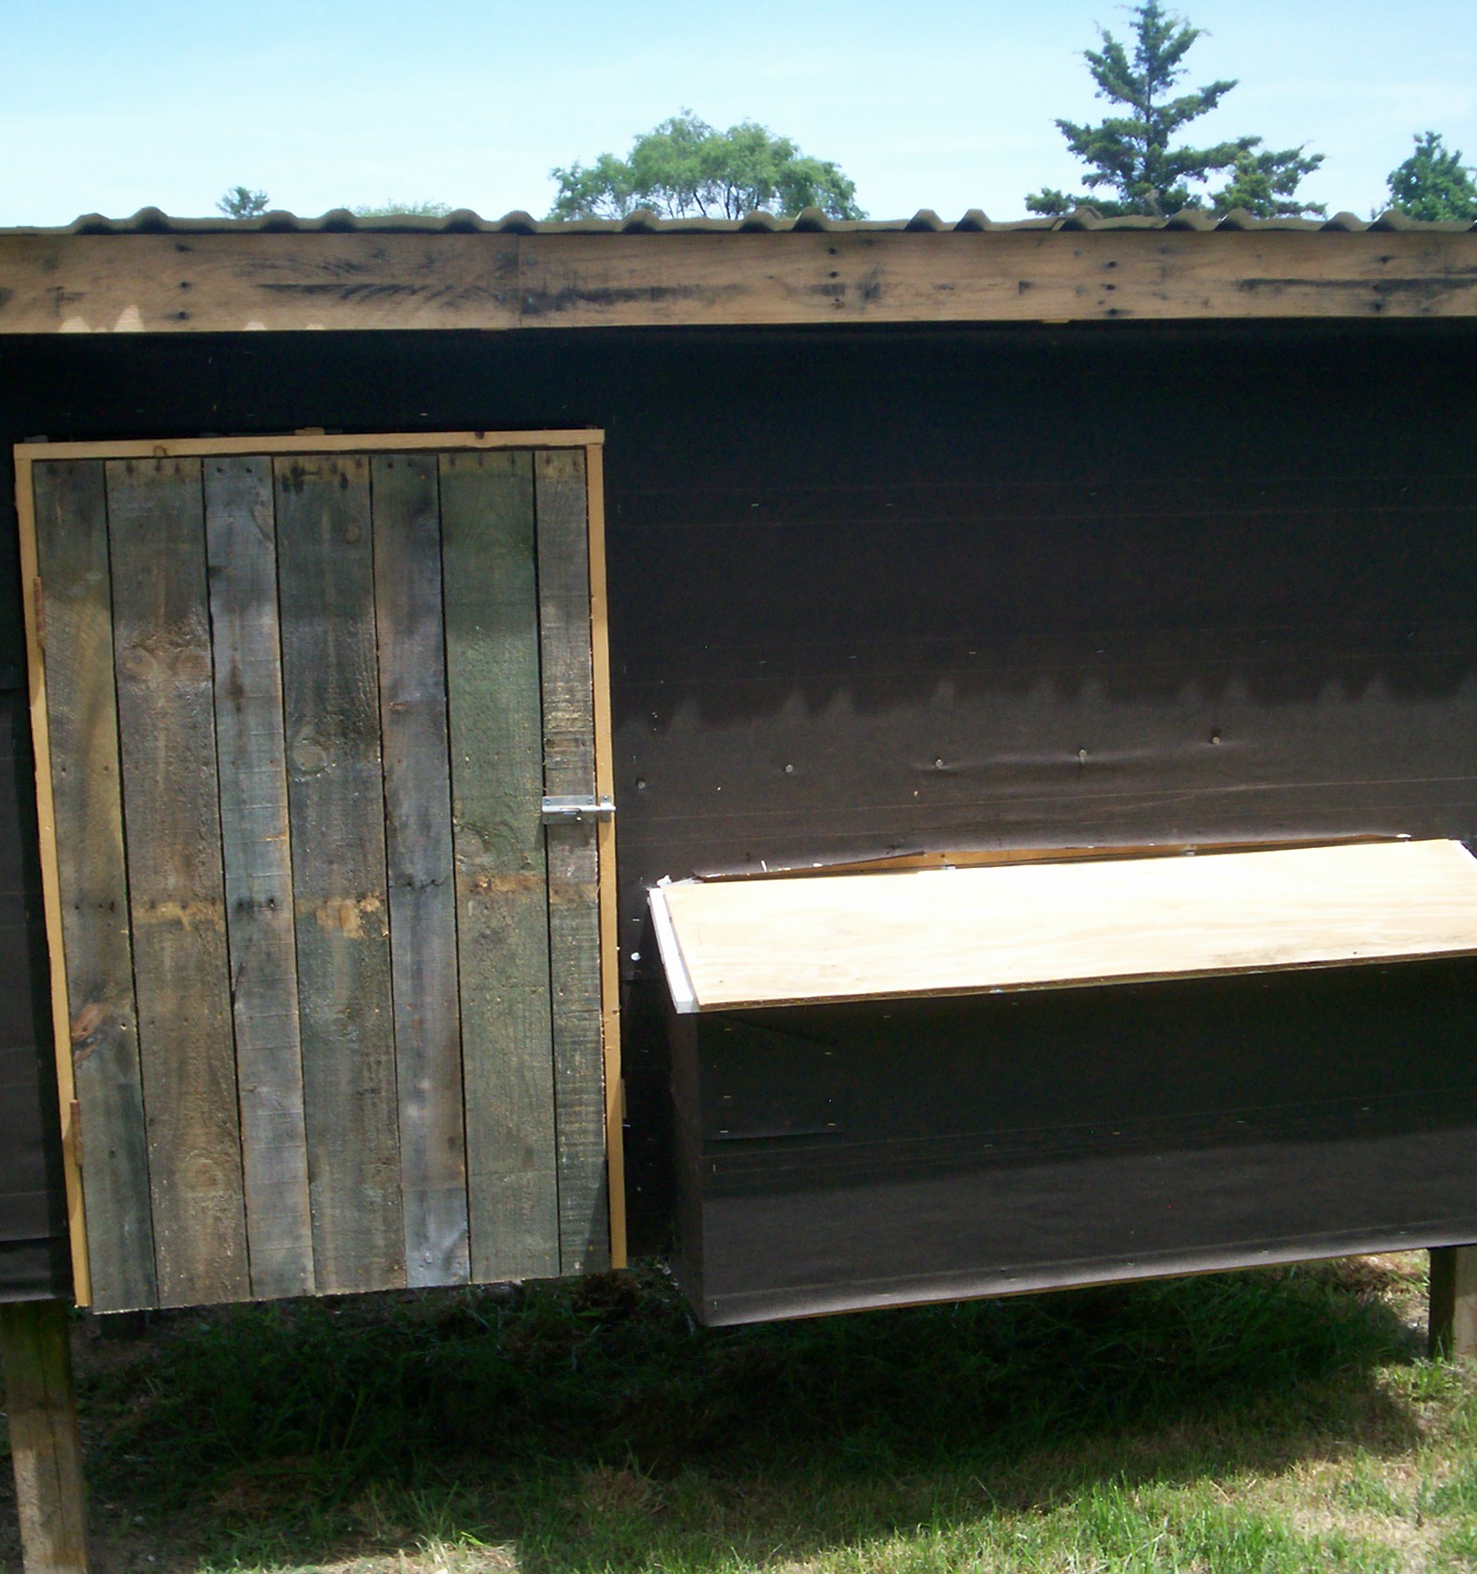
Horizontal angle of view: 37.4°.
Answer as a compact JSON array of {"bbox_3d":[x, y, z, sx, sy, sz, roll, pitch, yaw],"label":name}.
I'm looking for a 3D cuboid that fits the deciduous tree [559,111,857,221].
[{"bbox_3d":[-1.082,-16.983,72.000,10.400,10.655,10.400,-1,9,-1],"label":"deciduous tree"}]

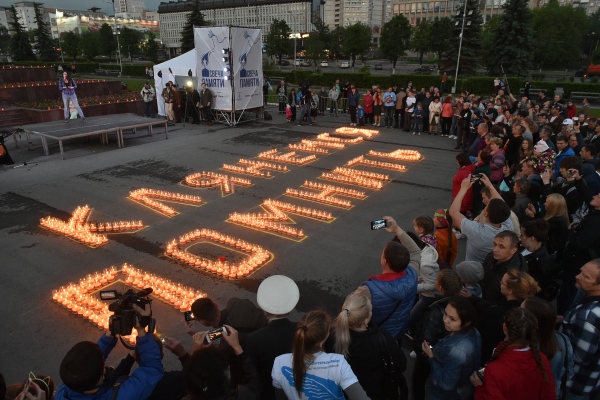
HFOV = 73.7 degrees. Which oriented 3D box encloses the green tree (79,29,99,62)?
[{"bbox_3d":[-71.344,-50.907,133.277,6.750,10.273,6.750,0,20,0],"label":"green tree"}]

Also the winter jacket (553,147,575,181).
[{"bbox_3d":[4.906,-0.589,7.583,0.320,0.740,0.520,-9,22,-26],"label":"winter jacket"}]

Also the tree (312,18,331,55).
[{"bbox_3d":[6.666,-47.108,119.809,5.391,12.986,5.391,2,20,3],"label":"tree"}]

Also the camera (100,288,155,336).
[{"bbox_3d":[-0.930,0.605,2.150,0.250,0.200,0.310,1,5,2],"label":"camera"}]

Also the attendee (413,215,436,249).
[{"bbox_3d":[1.468,0.829,4.854,0.270,1.370,0.380,8,21,19],"label":"attendee"}]

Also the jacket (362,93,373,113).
[{"bbox_3d":[3.183,-4.520,18.822,0.456,0.930,0.300,6,21,14],"label":"jacket"}]

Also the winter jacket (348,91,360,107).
[{"bbox_3d":[2.452,-4.593,18.265,0.511,0.659,0.300,5,20,11],"label":"winter jacket"}]

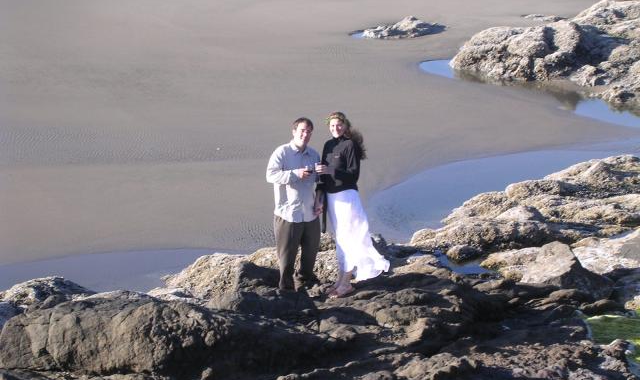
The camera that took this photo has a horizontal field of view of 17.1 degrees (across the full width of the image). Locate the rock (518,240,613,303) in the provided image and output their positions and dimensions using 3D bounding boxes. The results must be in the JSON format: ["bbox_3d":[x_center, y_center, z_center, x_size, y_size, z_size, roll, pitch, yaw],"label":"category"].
[{"bbox_3d":[2.313,0.746,19.953,0.860,0.430,0.700,0,15,0],"label":"rock"}]

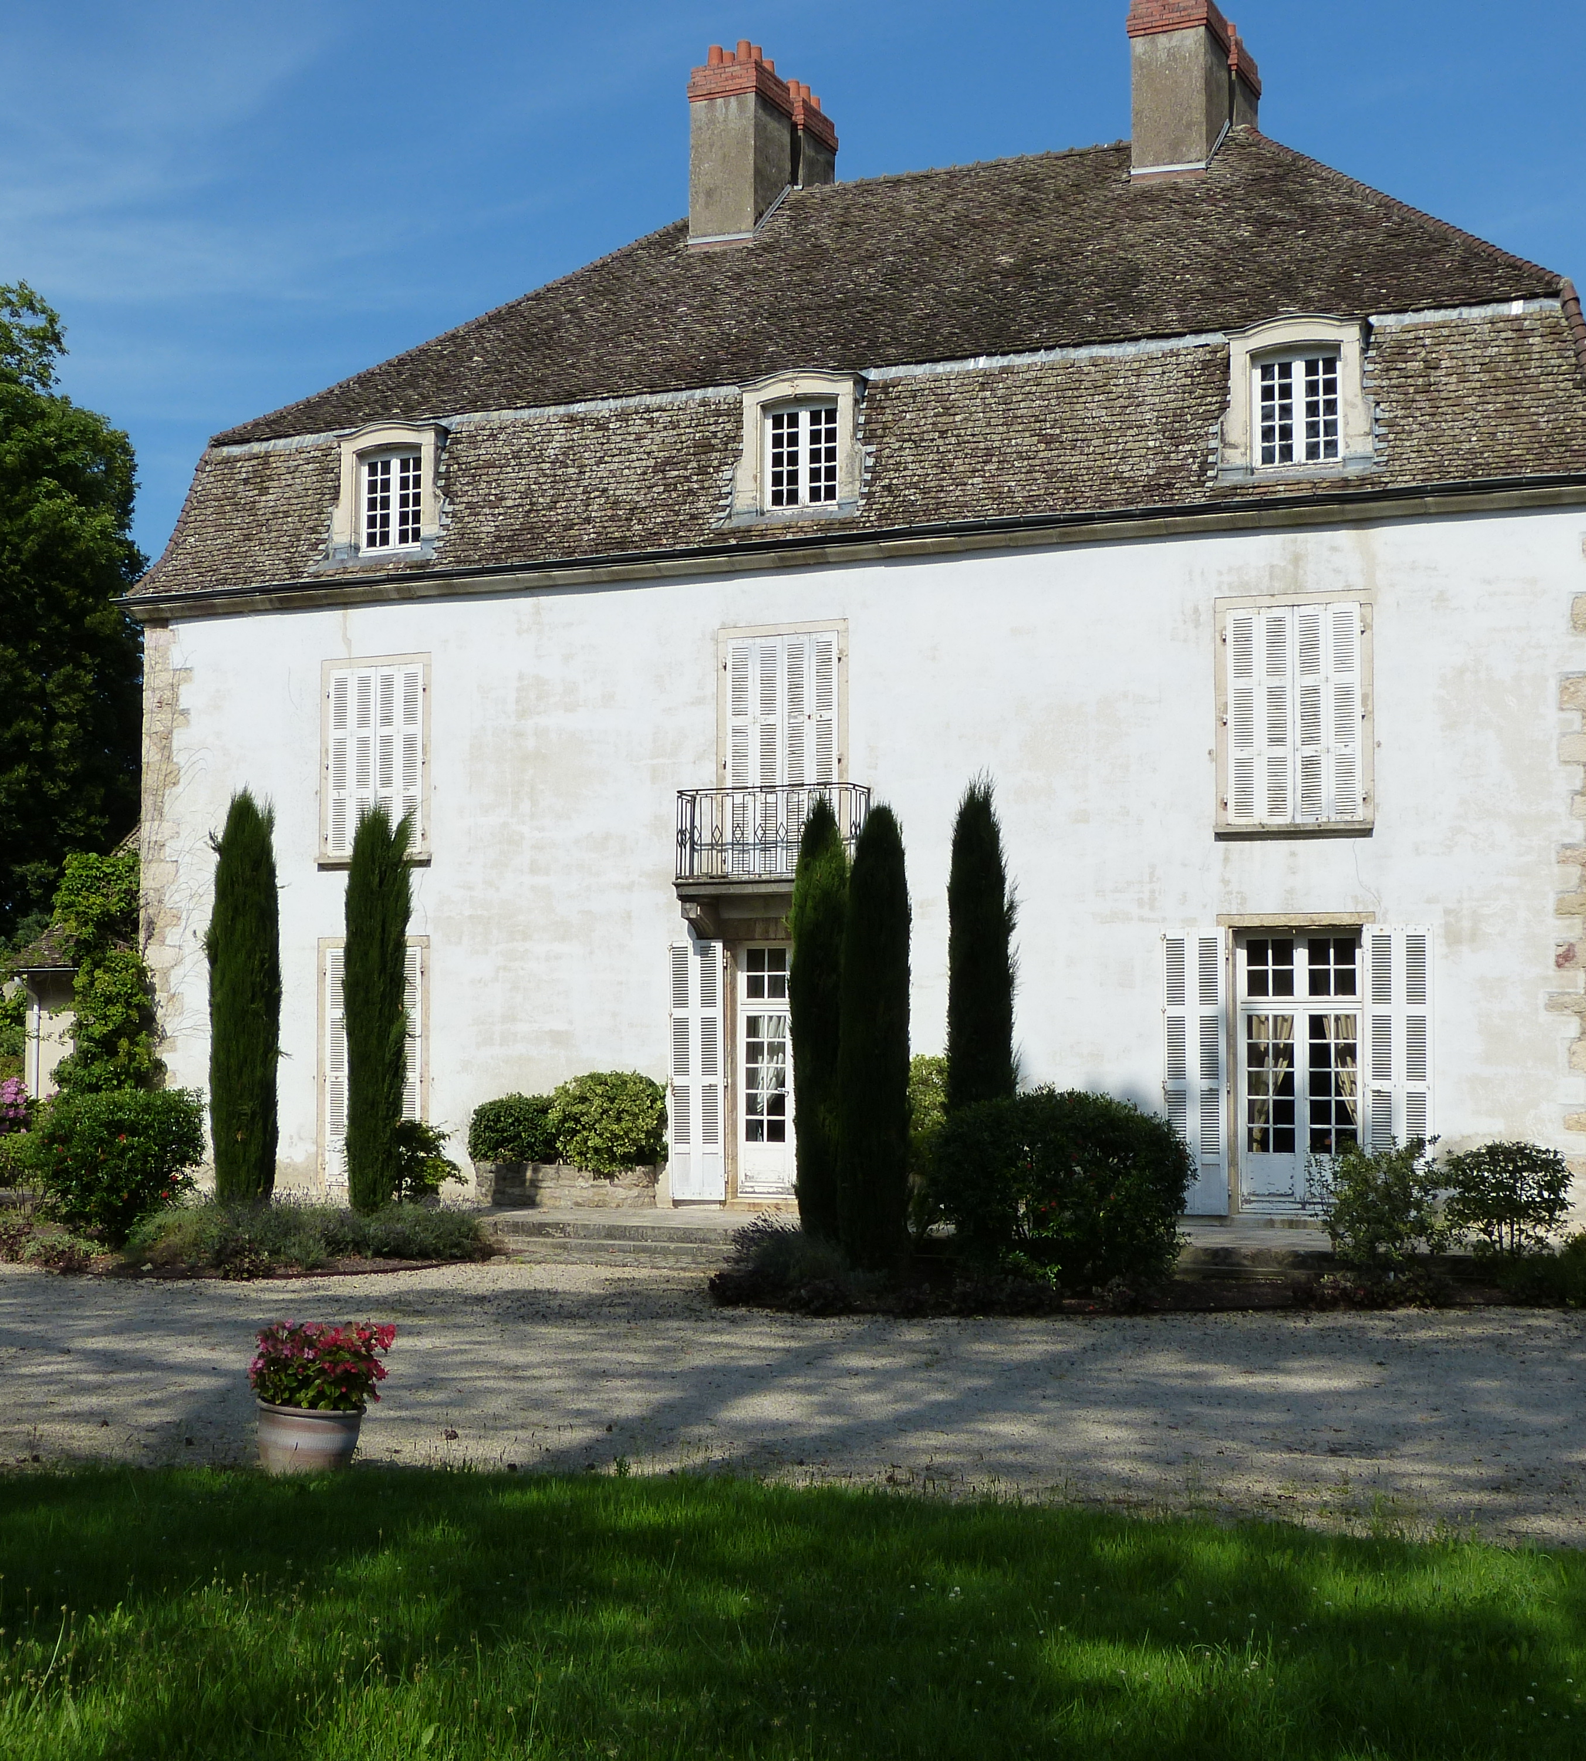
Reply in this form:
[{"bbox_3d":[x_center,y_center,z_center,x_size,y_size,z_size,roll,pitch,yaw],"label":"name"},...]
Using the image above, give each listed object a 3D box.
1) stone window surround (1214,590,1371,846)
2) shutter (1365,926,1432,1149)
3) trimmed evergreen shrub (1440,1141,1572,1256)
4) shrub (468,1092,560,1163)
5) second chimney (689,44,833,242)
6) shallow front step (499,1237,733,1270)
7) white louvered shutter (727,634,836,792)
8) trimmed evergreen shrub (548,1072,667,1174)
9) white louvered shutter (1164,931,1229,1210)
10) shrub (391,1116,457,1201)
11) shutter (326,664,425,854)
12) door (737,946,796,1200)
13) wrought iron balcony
[{"bbox_3d":[4.781,-1.568,23.957,1.531,2.370,0.200,-1,-4,24],"label":"stone window surround"},{"bbox_3d":[5.630,1.771,23.289,0.622,2.735,0.045,-1,-4,24],"label":"shutter"},{"bbox_3d":[5.638,2.569,19.855,1.016,1.030,0.965,-2,-4,24],"label":"trimmed evergreen shrub"},{"bbox_3d":[-2.951,2.668,26.742,0.997,0.782,0.760,-2,-4,24],"label":"shrub"},{"bbox_3d":[-0.325,-9.402,33.340,0.978,2.763,2.913,-1,-4,24],"label":"second chimney"},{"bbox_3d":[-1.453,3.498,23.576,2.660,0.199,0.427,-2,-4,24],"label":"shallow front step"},{"bbox_3d":[-0.107,-1.310,26.066,1.264,2.479,0.050,-1,-4,24],"label":"white louvered shutter"},{"bbox_3d":[-2.141,2.808,29.000,1.378,1.187,1.150,-2,-4,24],"label":"trimmed evergreen shrub"},{"bbox_3d":[3.850,1.832,24.071,0.602,2.706,0.045,-1,-4,24],"label":"white louvered shutter"},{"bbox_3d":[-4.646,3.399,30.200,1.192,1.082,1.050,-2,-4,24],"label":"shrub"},{"bbox_3d":[-4.677,-1.340,28.098,1.226,2.099,0.062,-2,-4,24],"label":"shutter"},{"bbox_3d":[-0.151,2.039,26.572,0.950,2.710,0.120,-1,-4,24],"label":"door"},{"bbox_3d":[-0.223,-0.482,25.812,2.014,0.921,0.503,-2,-4,24],"label":"wrought iron balcony"}]

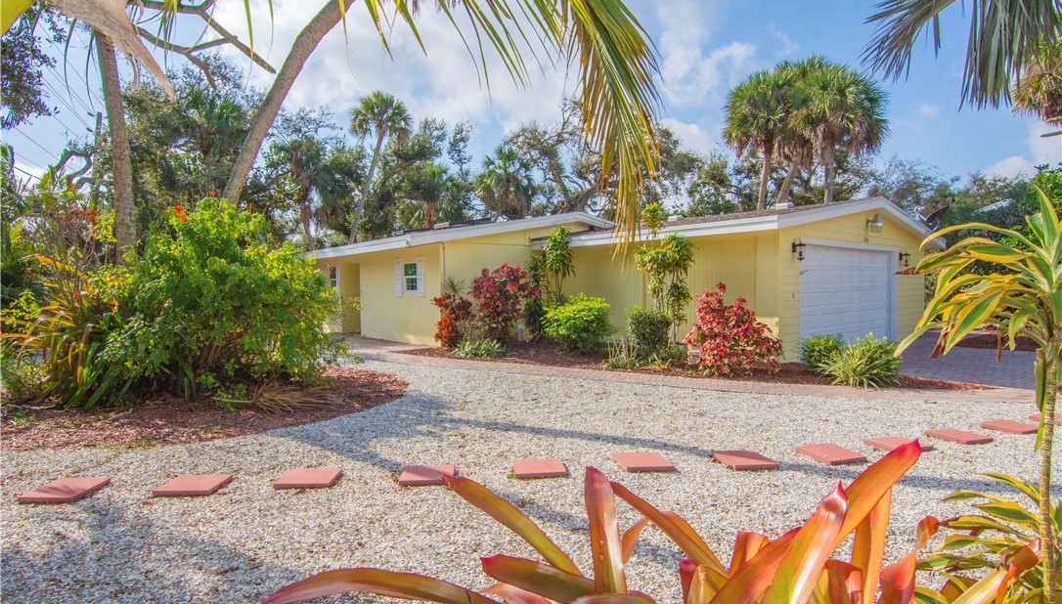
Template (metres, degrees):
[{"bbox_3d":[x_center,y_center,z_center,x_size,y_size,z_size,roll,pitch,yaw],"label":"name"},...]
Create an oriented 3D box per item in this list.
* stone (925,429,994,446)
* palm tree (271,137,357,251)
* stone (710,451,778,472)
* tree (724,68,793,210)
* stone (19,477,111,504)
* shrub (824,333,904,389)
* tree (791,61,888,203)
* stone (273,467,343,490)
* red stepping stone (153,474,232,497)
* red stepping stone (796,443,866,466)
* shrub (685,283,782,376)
[{"bbox_3d":[4.224,1.337,5.527,0.400,0.045,0.400,-1,2,-18],"label":"stone"},{"bbox_3d":[-9.767,-3.339,24.910,3.700,8.300,3.700,0,2,0],"label":"palm tree"},{"bbox_3d":[1.848,1.370,4.837,0.400,0.045,0.400,-1,2,-9],"label":"stone"},{"bbox_3d":[10.117,-4.843,24.869,3.500,11.100,3.500,0,2,0],"label":"tree"},{"bbox_3d":[-3.632,1.473,4.380,0.406,0.042,0.406,-1,1,-3],"label":"stone"},{"bbox_3d":[5.006,0.877,8.450,1.030,0.767,0.950,0,1,31],"label":"shrub"},{"bbox_3d":[12.664,-4.574,23.300,3.600,10.733,3.600,0,1,29],"label":"tree"},{"bbox_3d":[-1.751,1.401,4.432,0.400,0.045,0.400,0,2,-5],"label":"stone"},{"bbox_3d":[-2.678,1.462,4.458,0.406,0.042,0.406,-1,1,-5],"label":"red stepping stone"},{"bbox_3d":[2.669,1.361,4.977,0.400,0.045,0.400,-1,2,-15],"label":"red stepping stone"},{"bbox_3d":[3.442,0.425,9.517,1.600,1.490,1.400,0,2,0],"label":"shrub"}]

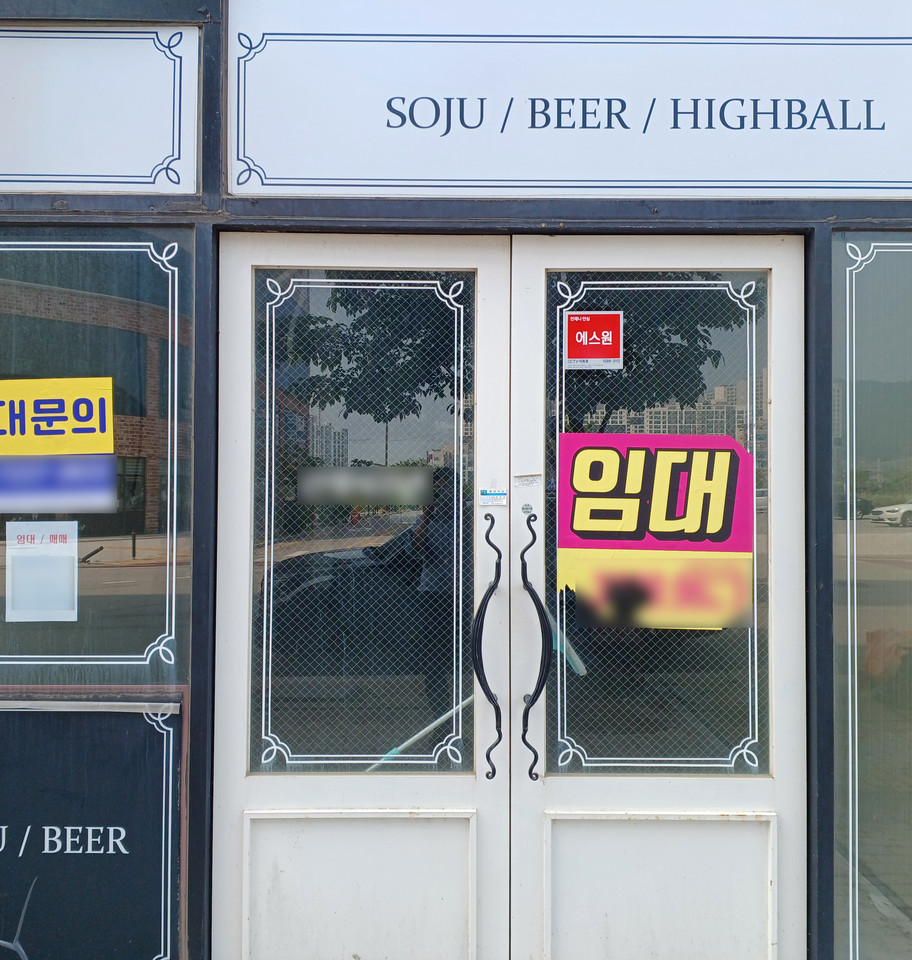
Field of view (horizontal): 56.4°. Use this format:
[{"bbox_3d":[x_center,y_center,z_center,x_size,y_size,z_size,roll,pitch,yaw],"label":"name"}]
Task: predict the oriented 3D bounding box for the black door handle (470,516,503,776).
[{"bbox_3d":[0.093,0.491,2.515,0.092,0.785,0.060,0,-1,-2],"label":"black door handle"}]

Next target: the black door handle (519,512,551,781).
[{"bbox_3d":[0.236,0.492,2.508,0.094,0.787,0.060,0,-1,1],"label":"black door handle"}]

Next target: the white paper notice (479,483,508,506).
[{"bbox_3d":[0.112,0.051,2.557,0.085,0.054,0.003,0,-1,-2],"label":"white paper notice"}]

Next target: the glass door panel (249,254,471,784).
[{"bbox_3d":[-0.282,0.122,2.562,0.679,1.517,0.030,0,-1,-2],"label":"glass door panel"}]

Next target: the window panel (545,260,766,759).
[{"bbox_3d":[0.608,0.127,2.562,0.681,1.518,0.030,0,-1,1],"label":"window panel"}]

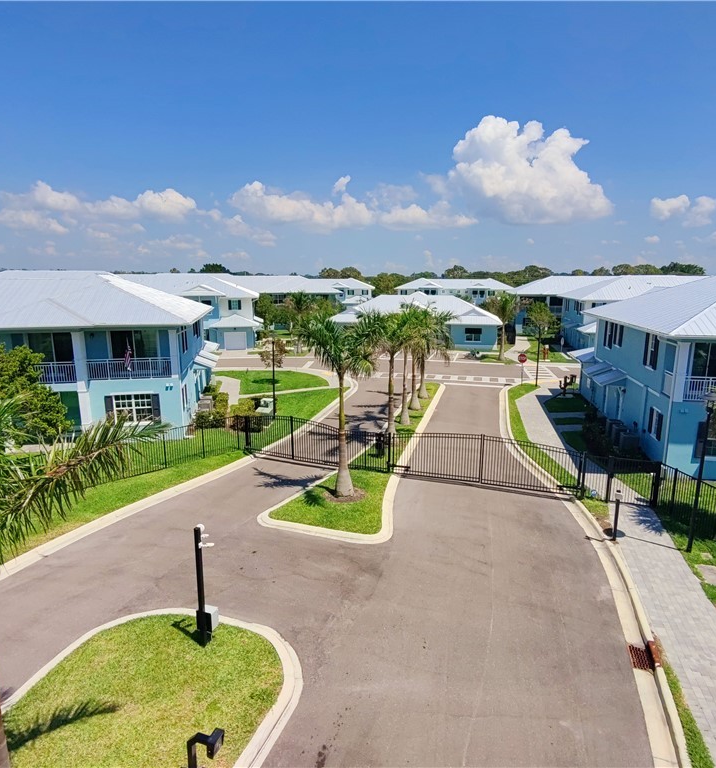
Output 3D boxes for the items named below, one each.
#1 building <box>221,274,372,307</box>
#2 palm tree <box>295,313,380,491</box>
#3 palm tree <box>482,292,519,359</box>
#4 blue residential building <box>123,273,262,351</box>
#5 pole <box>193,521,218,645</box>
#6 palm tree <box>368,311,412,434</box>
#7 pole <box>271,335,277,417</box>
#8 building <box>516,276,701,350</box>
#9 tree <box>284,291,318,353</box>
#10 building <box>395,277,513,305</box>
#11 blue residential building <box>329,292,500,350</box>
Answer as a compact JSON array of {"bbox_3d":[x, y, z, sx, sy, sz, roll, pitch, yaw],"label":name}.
[{"bbox_3d":[-12.318,-15.328,93.820,27.000,9.300,17.000,-1,11,-6],"label":"building"},{"bbox_3d":[-0.679,1.007,20.487,3.500,7.500,3.500,0,11,0],"label":"palm tree"},{"bbox_3d":[16.708,-6.589,58.017,4.100,7.600,4.100,0,11,0],"label":"palm tree"},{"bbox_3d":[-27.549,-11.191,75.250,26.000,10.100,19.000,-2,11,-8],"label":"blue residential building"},{"bbox_3d":[-3.670,4.879,12.249,0.600,3.150,0.480,3,12,14],"label":"pole"},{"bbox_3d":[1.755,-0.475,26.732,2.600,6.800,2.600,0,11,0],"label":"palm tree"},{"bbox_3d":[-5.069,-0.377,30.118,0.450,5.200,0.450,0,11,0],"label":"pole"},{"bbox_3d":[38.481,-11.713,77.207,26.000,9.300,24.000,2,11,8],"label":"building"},{"bbox_3d":[-7.393,-7.908,64.425,4.200,7.800,4.200,0,11,0],"label":"tree"},{"bbox_3d":[26.344,-23.439,136.348,30.000,9.900,18.000,2,12,11],"label":"building"},{"bbox_3d":[7.675,-8.721,67.608,20.500,6.900,12.500,1,11,6],"label":"blue residential building"}]

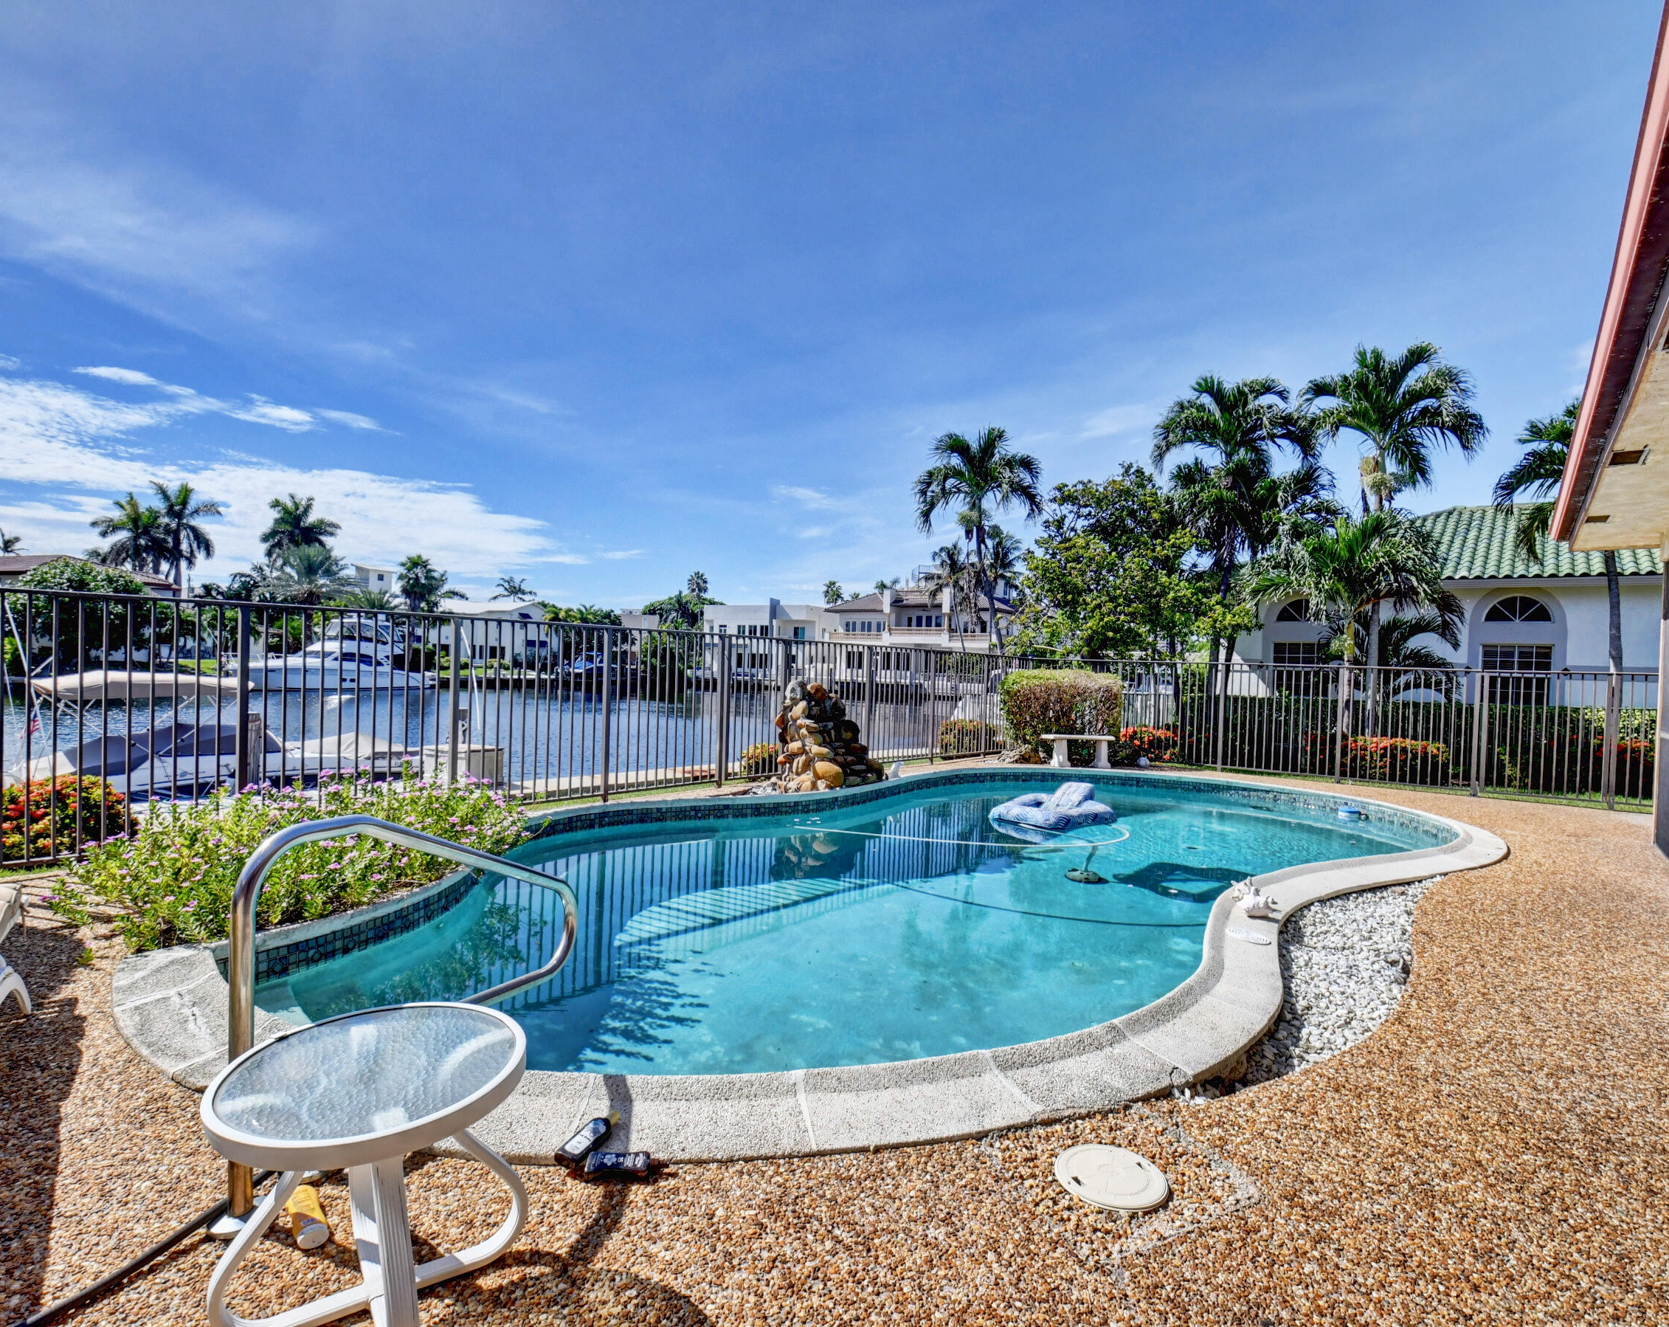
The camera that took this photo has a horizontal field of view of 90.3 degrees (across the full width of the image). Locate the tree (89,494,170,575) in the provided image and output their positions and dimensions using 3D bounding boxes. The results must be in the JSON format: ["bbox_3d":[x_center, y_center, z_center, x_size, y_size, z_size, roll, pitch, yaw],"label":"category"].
[{"bbox_3d":[-57.067,-6.759,66.993,5.200,13.770,5.200,2,0,-41],"label":"tree"}]

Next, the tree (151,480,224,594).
[{"bbox_3d":[-51.712,-7.143,65.993,5.200,14.820,5.200,2,0,-38],"label":"tree"}]

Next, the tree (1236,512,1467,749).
[{"bbox_3d":[7.313,-0.365,11.798,2.800,3.590,2.700,2,0,32],"label":"tree"}]

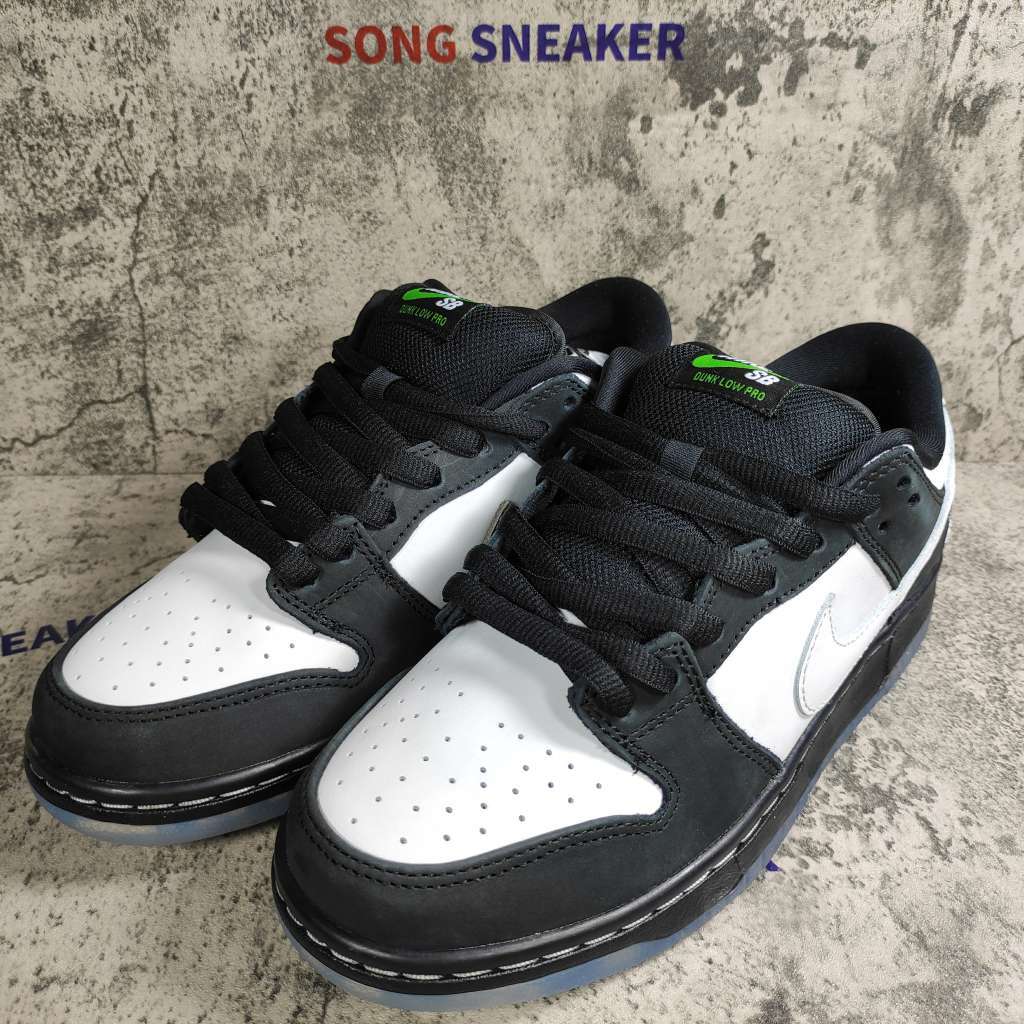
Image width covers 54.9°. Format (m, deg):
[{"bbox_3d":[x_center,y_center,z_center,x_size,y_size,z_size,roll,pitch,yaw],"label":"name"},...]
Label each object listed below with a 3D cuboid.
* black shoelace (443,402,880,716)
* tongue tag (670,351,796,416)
[{"bbox_3d":[0.037,0.009,0.286,0.093,0.042,0.100,27,51,38],"label":"black shoelace"},{"bbox_3d":[0.066,-0.040,0.296,0.039,0.008,0.023,27,81,38],"label":"tongue tag"}]

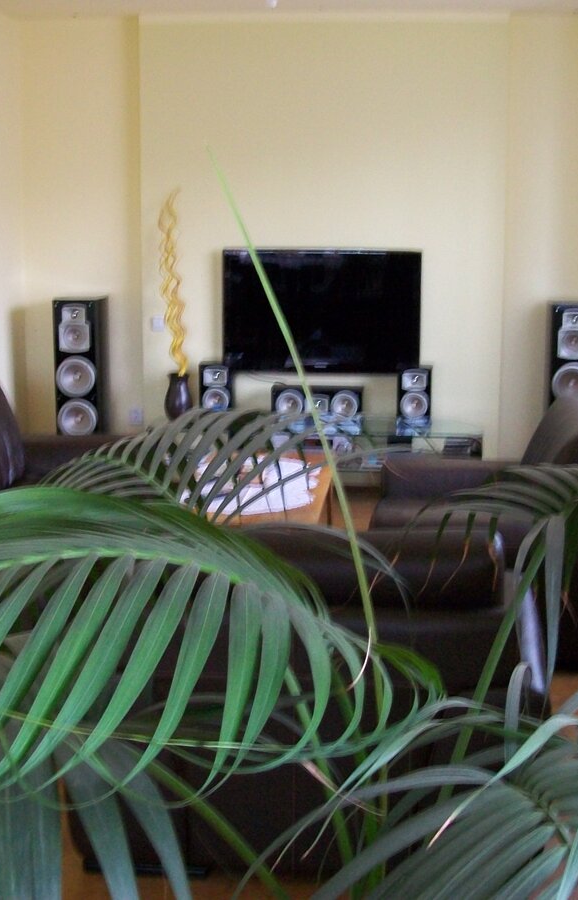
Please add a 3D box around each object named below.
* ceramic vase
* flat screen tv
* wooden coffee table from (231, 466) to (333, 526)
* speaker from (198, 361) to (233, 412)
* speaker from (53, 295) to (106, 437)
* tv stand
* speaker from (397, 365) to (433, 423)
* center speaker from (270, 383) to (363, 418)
[{"bbox_3d":[-0.563,-0.255,5.921,0.140,0.260,0.140,0,10,0],"label":"ceramic vase"},{"bbox_3d":[0.171,-0.751,6.323,1.060,0.645,0.070,1,10,3],"label":"flat screen tv"},{"bbox_3d":[-0.163,0.376,4.577,0.620,0.470,1.250,1,10,3],"label":"wooden coffee table"},{"bbox_3d":[-0.378,-0.305,6.135,0.170,0.280,0.210,1,10,1],"label":"speaker"},{"bbox_3d":[-1.153,-0.298,6.625,0.240,1.100,0.380,0,10,0],"label":"speaker"},{"bbox_3d":[0.144,0.118,6.024,1.600,0.500,0.680,1,10,3],"label":"tv stand"},{"bbox_3d":[0.657,-0.292,6.136,0.170,0.280,0.210,1,10,4],"label":"speaker"},{"bbox_3d":[0.152,-0.238,6.136,0.465,0.165,0.210,1,10,3],"label":"center speaker"}]

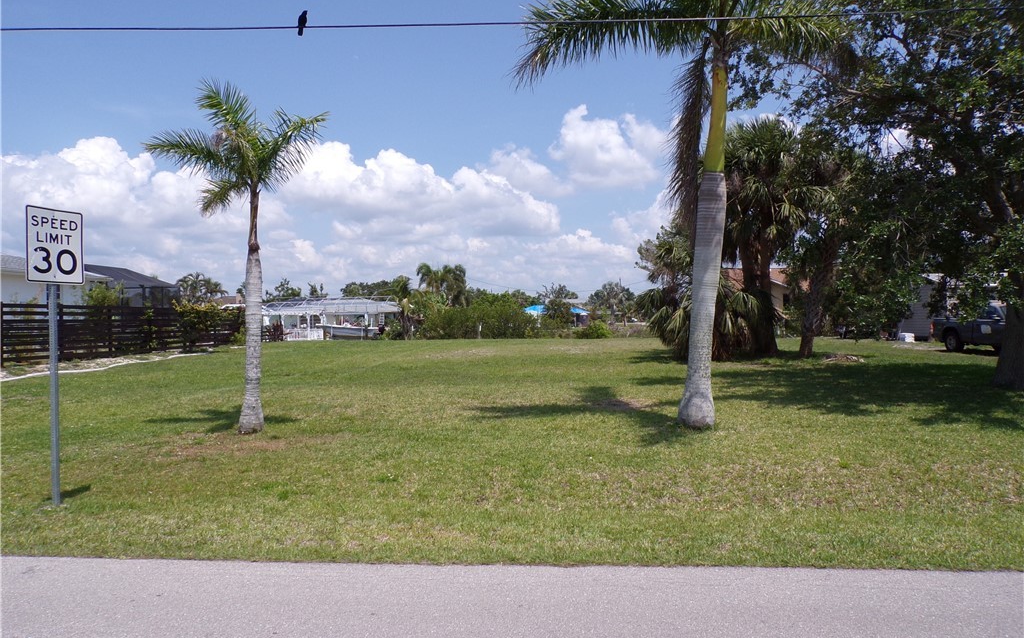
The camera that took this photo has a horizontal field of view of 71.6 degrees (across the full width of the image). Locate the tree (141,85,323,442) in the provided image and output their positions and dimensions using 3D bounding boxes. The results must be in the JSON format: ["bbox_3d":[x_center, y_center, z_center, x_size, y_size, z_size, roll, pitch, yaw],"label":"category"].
[{"bbox_3d":[-4.180,-0.960,10.750,2.750,5.350,2.600,0,0,0],"label":"tree"}]

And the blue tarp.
[{"bbox_3d":[6.700,-1.400,108.000,9.700,1.450,4.000,0,0,0],"label":"blue tarp"}]

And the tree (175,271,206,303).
[{"bbox_3d":[-19.500,-0.750,43.000,2.100,4.300,2.100,0,0,0],"label":"tree"}]

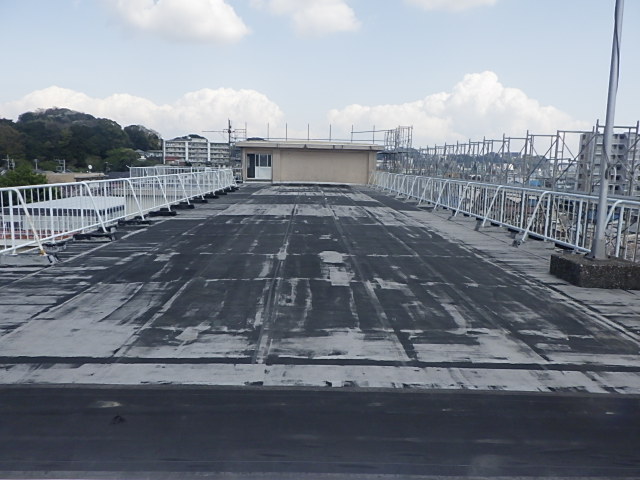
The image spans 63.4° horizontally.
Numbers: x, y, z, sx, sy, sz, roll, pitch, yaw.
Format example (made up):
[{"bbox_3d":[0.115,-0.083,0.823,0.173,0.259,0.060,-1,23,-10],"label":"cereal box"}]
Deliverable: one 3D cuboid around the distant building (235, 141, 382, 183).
[{"bbox_3d":[-0.765,-5.914,40.010,10.725,3.038,4.700,1,8,-2],"label":"distant building"}]

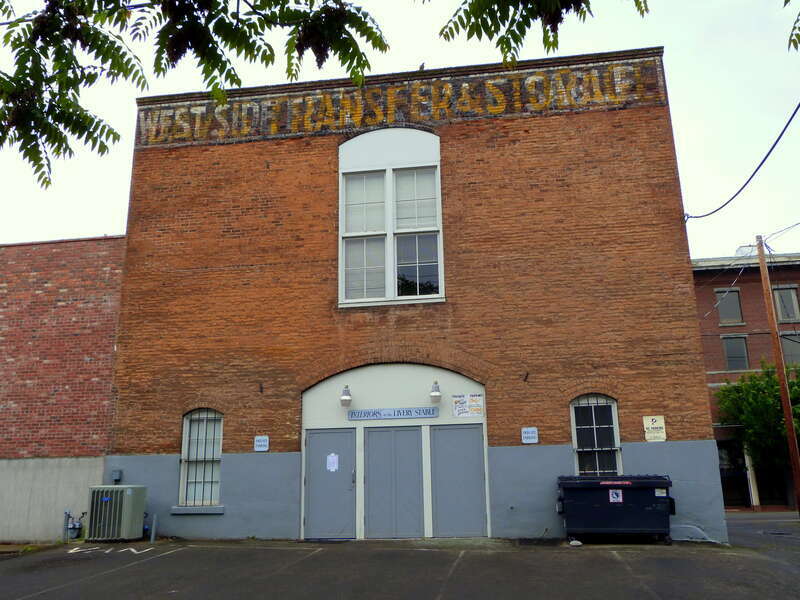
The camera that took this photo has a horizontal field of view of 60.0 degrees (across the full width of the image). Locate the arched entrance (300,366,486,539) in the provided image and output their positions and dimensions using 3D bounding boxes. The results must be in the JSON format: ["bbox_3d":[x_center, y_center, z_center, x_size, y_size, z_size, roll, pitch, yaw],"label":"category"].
[{"bbox_3d":[-0.113,2.890,13.506,3.634,3.324,0.250,-3,-14,8],"label":"arched entrance"}]

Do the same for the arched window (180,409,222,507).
[{"bbox_3d":[-3.974,3.146,13.987,0.867,1.917,0.180,-3,-14,8],"label":"arched window"}]

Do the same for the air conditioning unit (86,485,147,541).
[{"bbox_3d":[-5.454,4.086,13.361,0.759,0.986,0.745,-3,-14,8],"label":"air conditioning unit"}]

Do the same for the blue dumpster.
[{"bbox_3d":[3.734,3.667,12.119,1.940,1.098,0.900,-3,-14,8],"label":"blue dumpster"}]

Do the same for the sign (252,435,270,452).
[{"bbox_3d":[-2.749,2.860,13.795,0.314,0.309,0.030,-3,-14,8],"label":"sign"}]

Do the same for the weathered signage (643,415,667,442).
[{"bbox_3d":[4.707,2.377,12.793,0.360,0.476,0.030,-3,-14,8],"label":"weathered signage"}]

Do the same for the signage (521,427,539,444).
[{"bbox_3d":[2.454,2.560,13.086,0.297,0.313,0.030,-3,-14,8],"label":"signage"}]

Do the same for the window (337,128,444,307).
[{"bbox_3d":[-0.194,-1.788,14.613,2.211,3.942,0.200,-3,-14,8],"label":"window"}]

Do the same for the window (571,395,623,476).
[{"bbox_3d":[3.689,2.725,12.939,0.859,1.940,0.180,-3,-14,8],"label":"window"}]

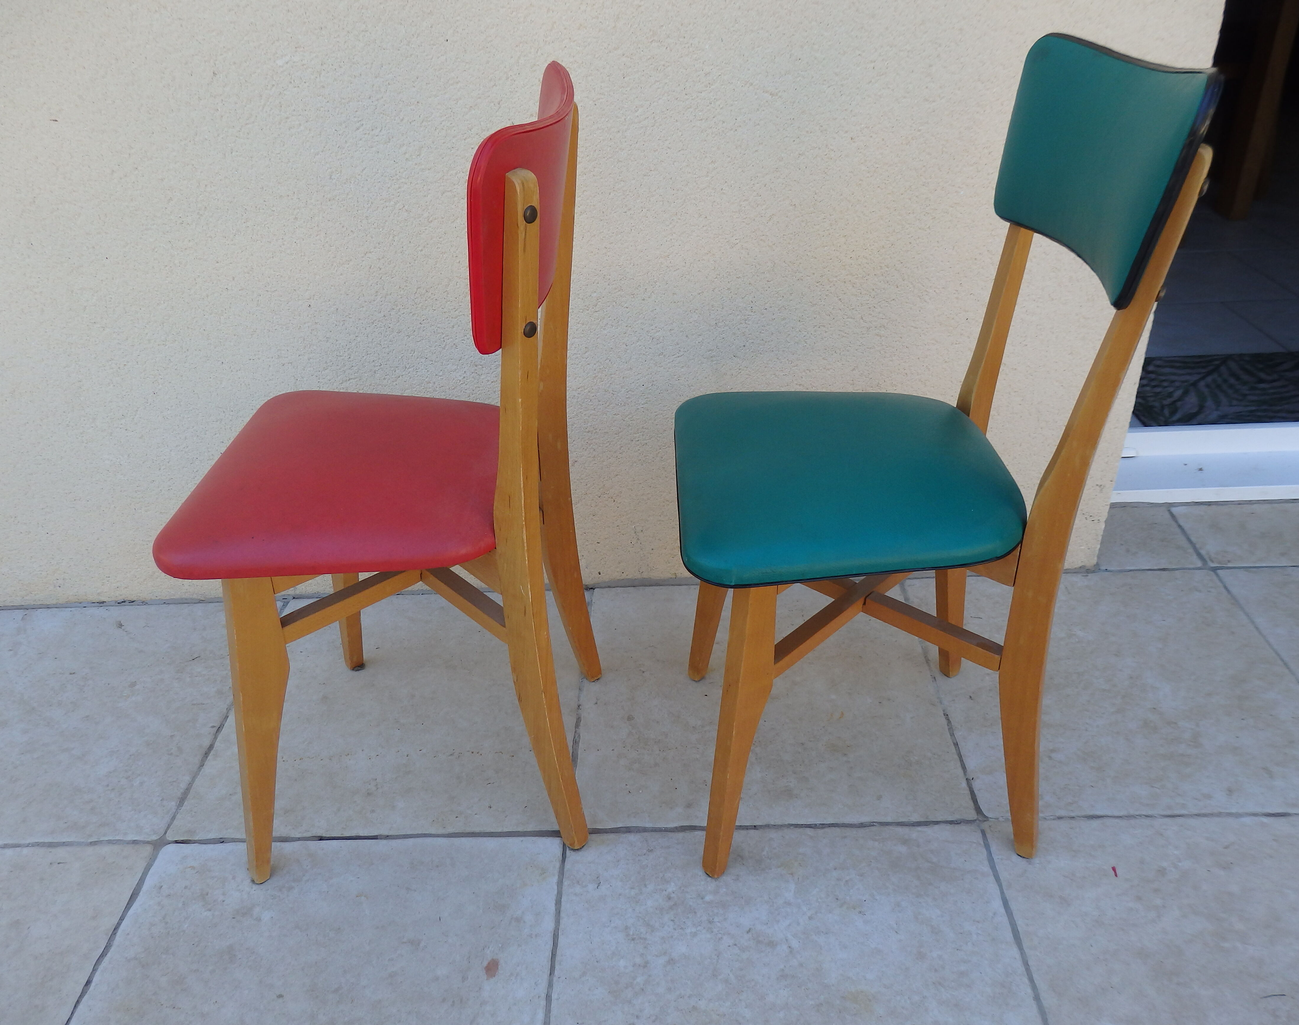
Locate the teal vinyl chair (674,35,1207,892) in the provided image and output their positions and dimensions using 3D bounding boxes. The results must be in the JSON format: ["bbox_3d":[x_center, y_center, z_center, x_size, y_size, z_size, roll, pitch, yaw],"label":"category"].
[{"bbox_3d":[0.239,-0.034,1.062,0.428,0.832,0.402,-3,31,1],"label":"teal vinyl chair"}]

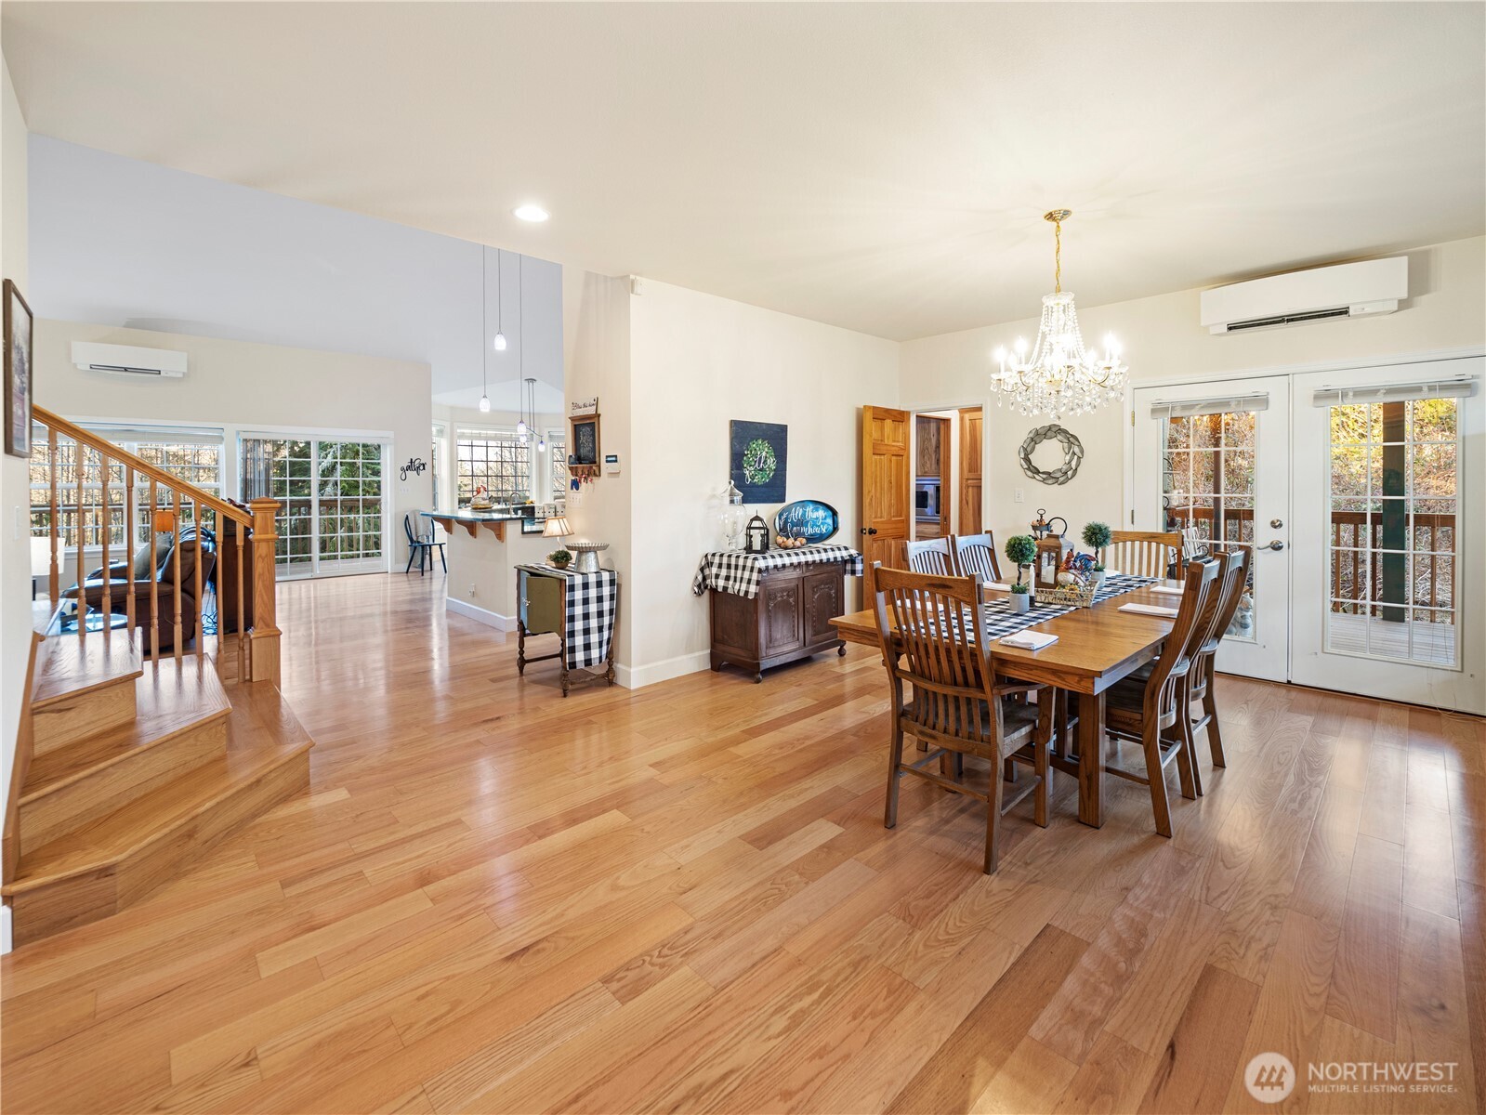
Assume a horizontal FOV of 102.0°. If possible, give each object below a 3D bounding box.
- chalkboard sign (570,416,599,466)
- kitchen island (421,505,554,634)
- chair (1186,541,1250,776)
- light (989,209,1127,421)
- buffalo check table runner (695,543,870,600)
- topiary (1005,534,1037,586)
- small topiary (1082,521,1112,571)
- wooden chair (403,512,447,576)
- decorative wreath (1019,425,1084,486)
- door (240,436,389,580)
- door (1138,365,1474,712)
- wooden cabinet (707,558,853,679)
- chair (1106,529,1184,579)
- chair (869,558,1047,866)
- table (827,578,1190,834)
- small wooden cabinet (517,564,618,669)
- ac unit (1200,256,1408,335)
[{"bbox_3d":[-1.178,-0.777,4.447,0.400,0.387,0.065,6,8,43],"label":"chalkboard sign"},{"bbox_3d":[-2.479,0.066,6.089,1.071,1.071,1.530,-4,5,-43],"label":"kitchen island"},{"bbox_3d":[2.022,0.476,2.871,0.469,1.061,0.571,-4,6,-43],"label":"chair"},{"bbox_3d":[1.693,-1.294,3.233,0.724,1.091,0.724,0,4,0],"label":"light"},{"bbox_3d":[0.311,0.085,4.539,1.224,0.280,0.490,-4,5,-42],"label":"buffalo check table runner"},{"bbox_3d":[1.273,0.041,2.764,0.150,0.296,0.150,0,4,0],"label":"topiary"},{"bbox_3d":[2.075,-0.018,3.511,0.160,0.382,0.160,-6,8,-44],"label":"small topiary"},{"bbox_3d":[-4.890,-0.233,9.285,0.451,0.941,0.509,-6,8,-44],"label":"wooden chair"},{"bbox_3d":[2.637,-0.881,5.156,0.071,0.530,0.525,-4,6,-45],"label":"decorative wreath"},{"bbox_3d":[-6.089,-0.756,8.619,1.775,2.071,0.122,-4,5,-42],"label":"door"},{"bbox_3d":[3.825,-0.188,4.214,1.848,2.112,0.100,6,8,43],"label":"door"},{"bbox_3d":[0.313,0.394,4.657,1.002,0.857,0.469,-6,8,-44],"label":"wooden cabinet"},{"bbox_3d":[2.383,0.366,3.733,0.581,1.061,0.551,-4,5,-43],"label":"chair"},{"bbox_3d":[0.888,0.561,2.428,0.561,1.087,0.499,-6,8,-44],"label":"chair"},{"bbox_3d":[1.658,0.621,3.088,2.393,0.800,1.075,-6,8,-44],"label":"table"},{"bbox_3d":[-1.277,0.384,4.258,0.370,0.622,0.674,-6,8,-44],"label":"small wooden cabinet"},{"bbox_3d":[3.672,-1.681,3.988,0.245,0.306,0.979,-4,6,-45],"label":"ac unit"}]

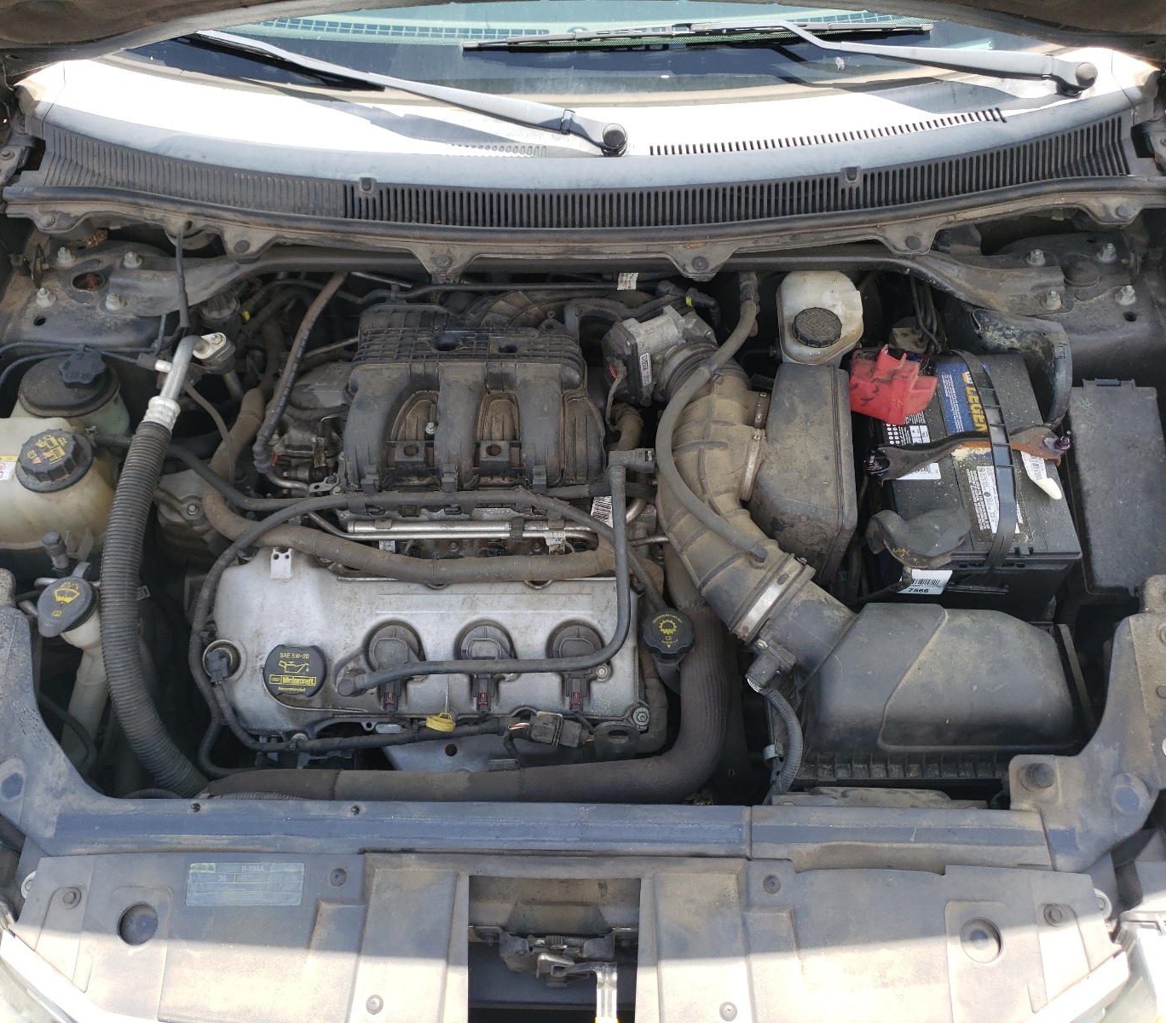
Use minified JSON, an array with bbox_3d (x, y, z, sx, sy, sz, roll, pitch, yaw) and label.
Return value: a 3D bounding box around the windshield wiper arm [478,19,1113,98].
[{"bbox_3d":[0.259,-0.602,1.343,0.823,0.057,0.060,3,73,2],"label":"windshield wiper arm"}]

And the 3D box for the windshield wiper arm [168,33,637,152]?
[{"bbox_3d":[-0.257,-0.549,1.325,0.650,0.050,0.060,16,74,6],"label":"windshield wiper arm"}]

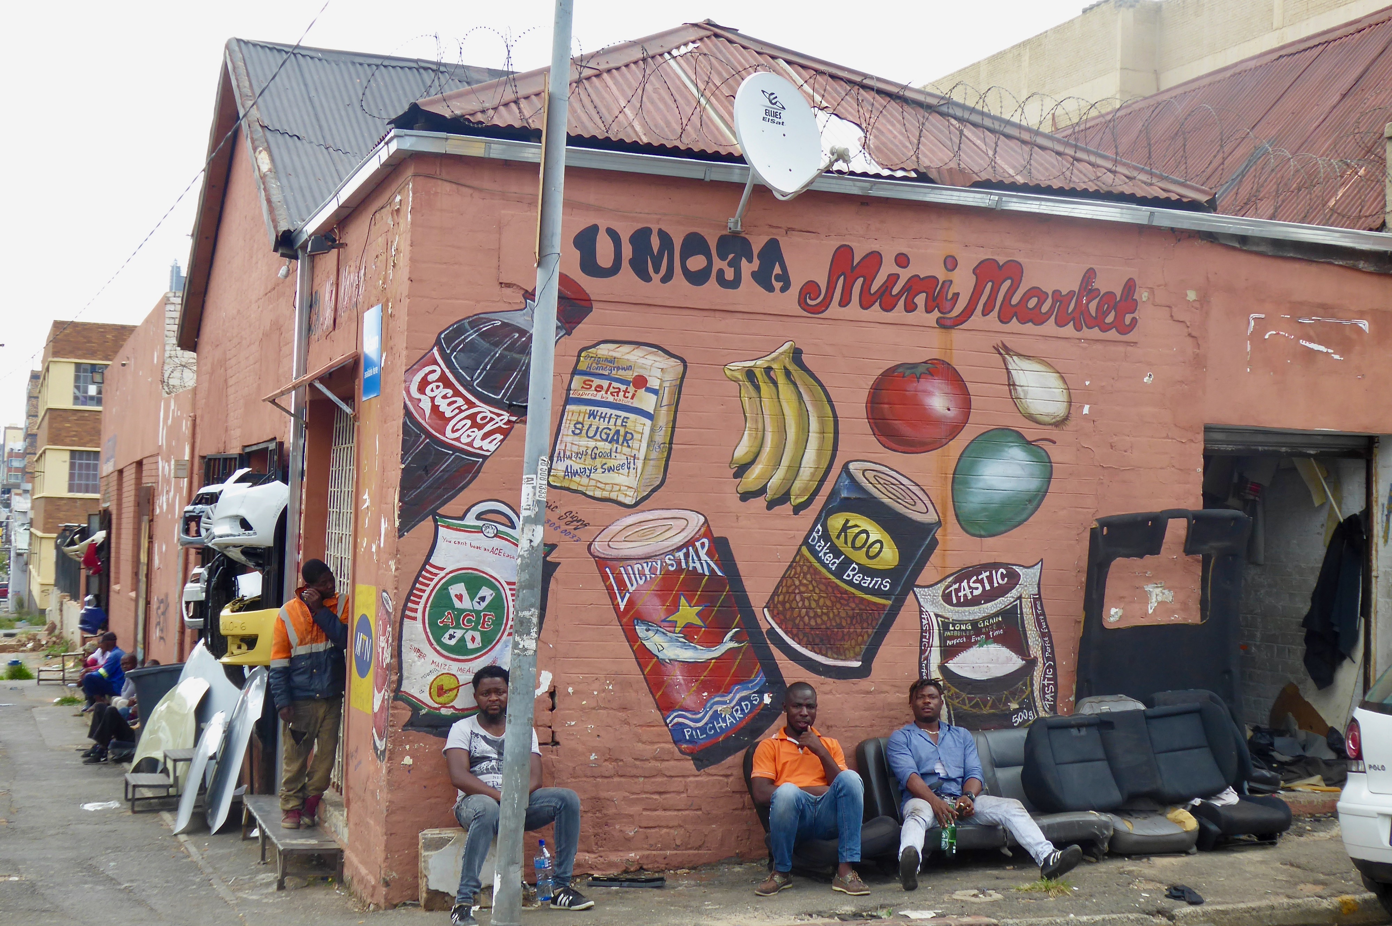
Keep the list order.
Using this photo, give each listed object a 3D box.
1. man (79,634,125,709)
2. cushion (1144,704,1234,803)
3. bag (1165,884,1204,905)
[{"bbox_3d":[-8.255,2.906,26.300,0.750,1.080,0.500,3,-3,-26],"label":"man"},{"bbox_3d":[2.730,1.608,10.485,0.484,0.536,0.175,-5,-19,-13],"label":"cushion"},{"bbox_3d":[2.251,1.987,8.744,0.185,0.077,0.154,2,-3,-5],"label":"bag"}]

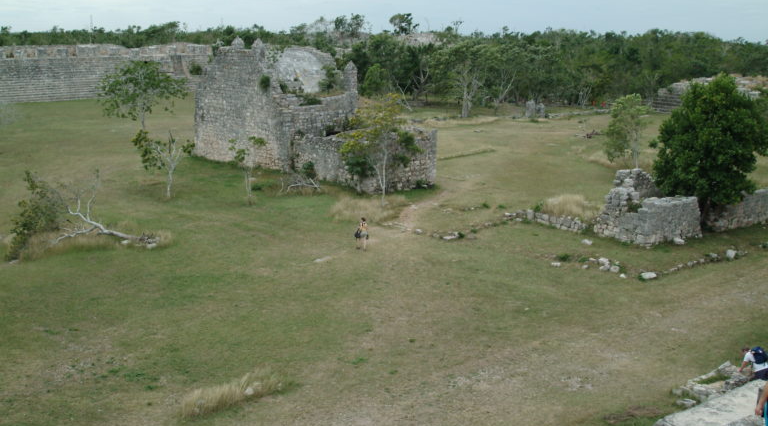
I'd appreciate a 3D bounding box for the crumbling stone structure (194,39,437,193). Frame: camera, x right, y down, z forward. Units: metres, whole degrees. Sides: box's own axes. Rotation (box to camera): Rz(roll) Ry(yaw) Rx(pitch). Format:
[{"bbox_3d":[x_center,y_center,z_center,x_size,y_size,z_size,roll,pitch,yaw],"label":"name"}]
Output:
[{"bbox_3d":[-5.438,-8.475,59.888,8.000,9.800,22.500,-12,18,-43],"label":"crumbling stone structure"}]

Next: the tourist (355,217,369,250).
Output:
[{"bbox_3d":[-1.096,0.999,37.313,0.600,1.660,0.450,2,13,8],"label":"tourist"}]

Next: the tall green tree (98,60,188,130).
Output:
[{"bbox_3d":[-23.961,-11.340,76.514,8.610,7.670,8.610,-4,14,-17],"label":"tall green tree"}]

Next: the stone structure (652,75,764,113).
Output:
[{"bbox_3d":[46.067,-16.689,106.454,15.000,5.000,14.000,13,18,43],"label":"stone structure"}]

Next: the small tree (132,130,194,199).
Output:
[{"bbox_3d":[-14.006,-3.093,48.780,3.780,4.310,3.780,-4,14,-16],"label":"small tree"}]

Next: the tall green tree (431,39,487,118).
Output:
[{"bbox_3d":[9.310,-16.759,95.980,6.720,9.620,6.720,1,13,5],"label":"tall green tree"}]

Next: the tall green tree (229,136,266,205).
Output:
[{"bbox_3d":[-8.306,-2.550,46.733,2.220,4.230,2.220,-2,13,-10],"label":"tall green tree"}]

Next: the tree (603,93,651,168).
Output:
[{"bbox_3d":[18.649,-6.181,59.061,3.540,5.900,3.540,4,14,17],"label":"tree"}]

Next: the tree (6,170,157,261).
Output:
[{"bbox_3d":[-14.401,0.152,37.327,6.900,3.200,4.200,-3,14,-14],"label":"tree"}]

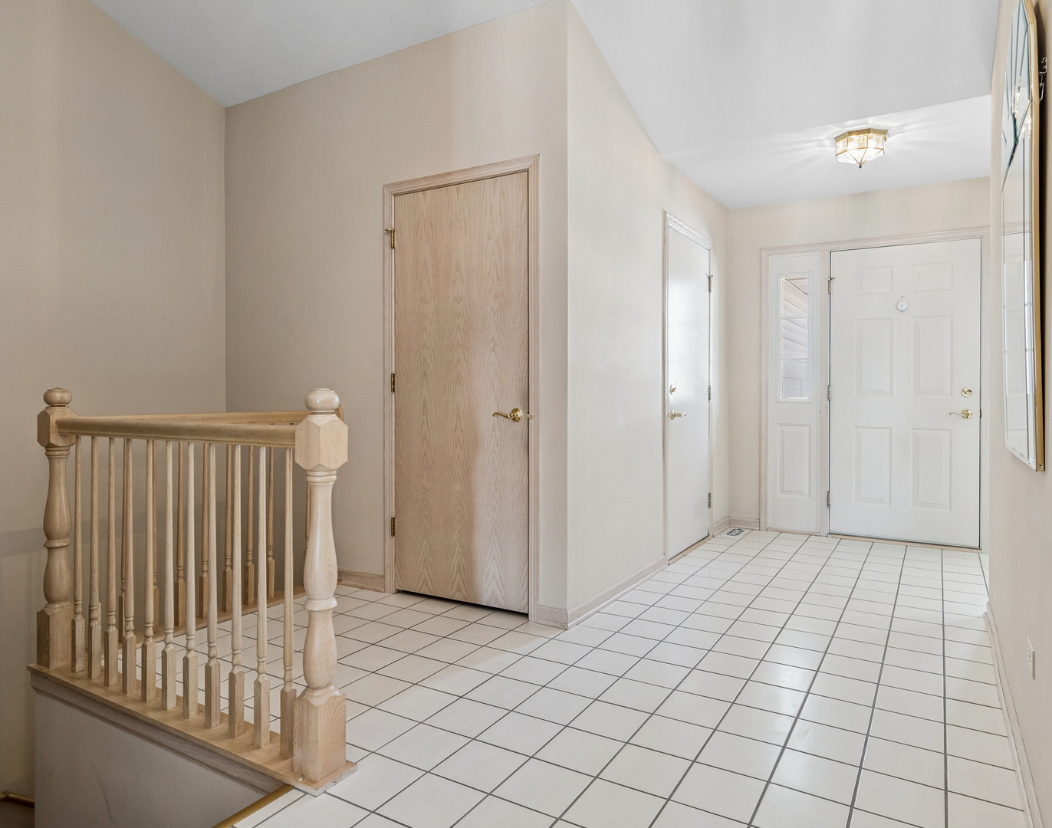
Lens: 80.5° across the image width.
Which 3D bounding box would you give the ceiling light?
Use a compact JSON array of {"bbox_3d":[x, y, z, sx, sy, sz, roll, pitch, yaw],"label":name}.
[{"bbox_3d":[1.870,-1.450,3.465,0.260,0.165,0.260,1,1,30],"label":"ceiling light"}]

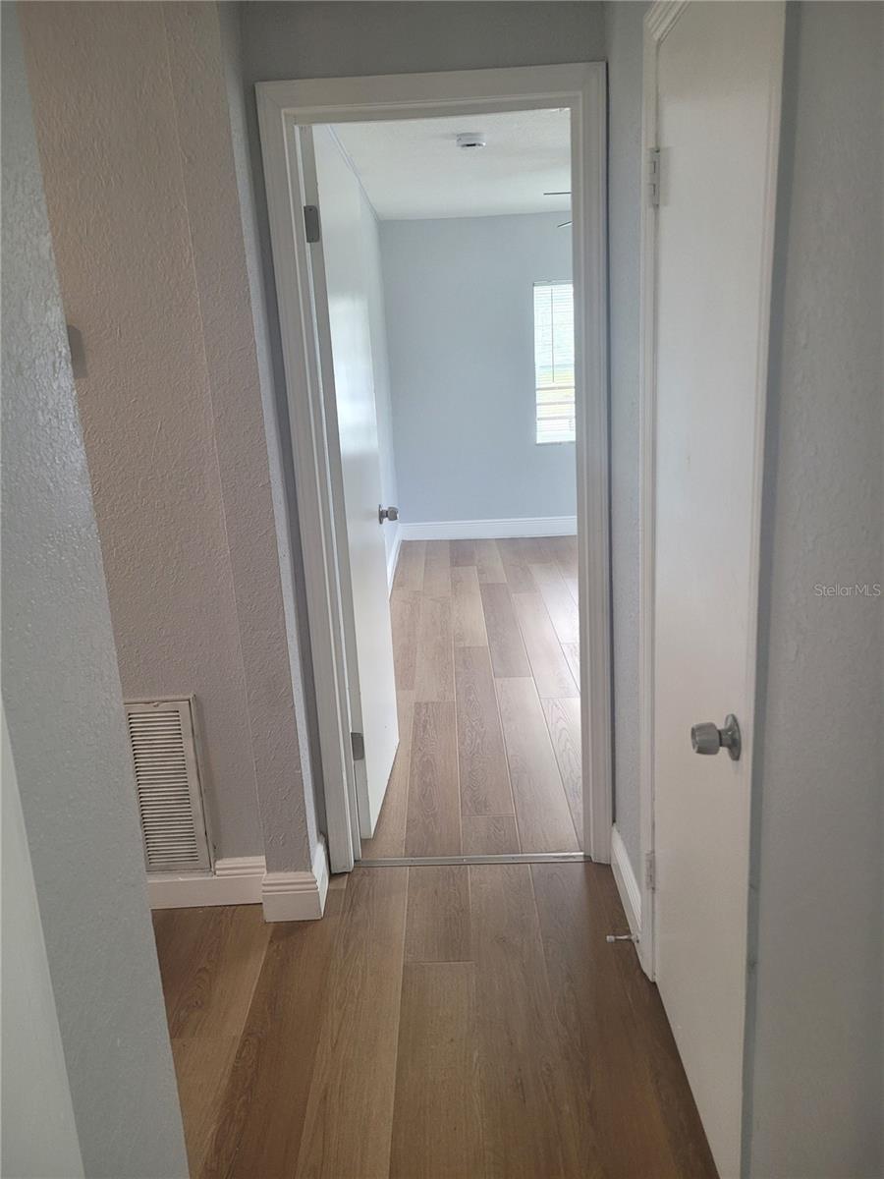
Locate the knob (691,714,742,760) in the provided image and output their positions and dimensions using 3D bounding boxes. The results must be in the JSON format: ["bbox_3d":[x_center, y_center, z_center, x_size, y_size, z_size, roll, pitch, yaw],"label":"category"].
[{"bbox_3d":[0.414,0.224,1.351,0.065,0.067,0.067,-3,15,1],"label":"knob"}]

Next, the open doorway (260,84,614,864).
[{"bbox_3d":[0.029,-0.211,2.414,0.824,2.113,0.130,-3,15,1],"label":"open doorway"}]

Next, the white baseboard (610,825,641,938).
[{"bbox_3d":[0.499,0.789,2.373,0.018,0.147,0.410,-3,15,1],"label":"white baseboard"}]

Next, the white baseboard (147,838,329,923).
[{"bbox_3d":[-0.578,0.815,2.497,0.500,0.154,0.200,-3,15,1],"label":"white baseboard"}]

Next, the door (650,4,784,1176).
[{"bbox_3d":[0.464,0.047,1.550,0.040,2.000,0.600,-3,15,1],"label":"door"}]

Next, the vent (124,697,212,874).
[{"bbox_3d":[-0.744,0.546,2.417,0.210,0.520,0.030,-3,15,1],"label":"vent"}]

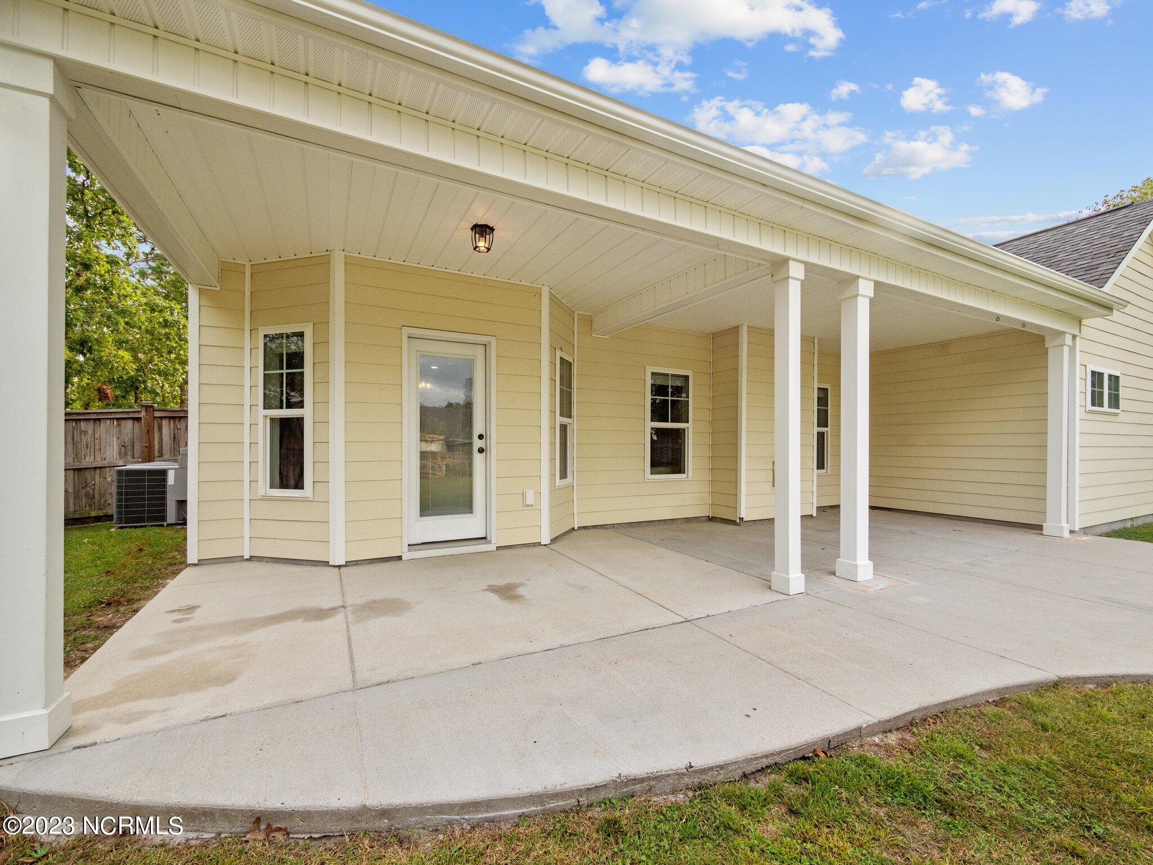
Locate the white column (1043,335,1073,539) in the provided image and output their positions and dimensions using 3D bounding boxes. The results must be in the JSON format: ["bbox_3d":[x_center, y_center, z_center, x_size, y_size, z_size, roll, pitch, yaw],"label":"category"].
[{"bbox_3d":[5.964,0.049,5.772,0.180,2.464,0.180,1,-1,-27],"label":"white column"}]

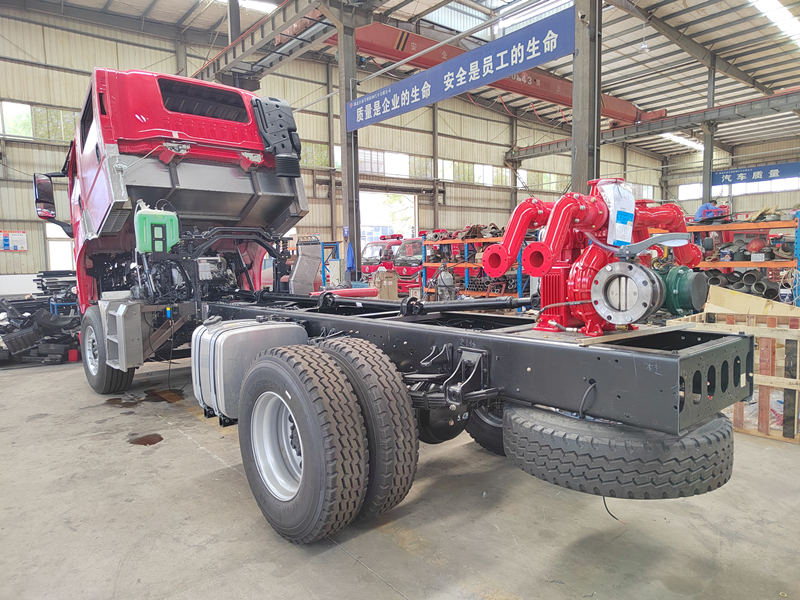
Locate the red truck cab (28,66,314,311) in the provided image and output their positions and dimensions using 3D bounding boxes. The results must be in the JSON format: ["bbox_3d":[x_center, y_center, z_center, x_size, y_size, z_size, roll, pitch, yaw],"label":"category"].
[{"bbox_3d":[-2.973,-1.284,7.188,2.500,2.200,2.500,-6,-18,-41],"label":"red truck cab"}]

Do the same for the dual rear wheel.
[{"bbox_3d":[-0.468,0.795,3.139,0.630,1.060,1.060,-6,7,-41],"label":"dual rear wheel"}]

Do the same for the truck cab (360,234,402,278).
[{"bbox_3d":[-0.423,-1.554,20.752,1.750,1.900,1.900,-5,7,-39],"label":"truck cab"}]

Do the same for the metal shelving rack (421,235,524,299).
[{"bbox_3d":[2.010,-0.825,14.848,0.620,2.120,3.650,-5,7,-39],"label":"metal shelving rack"}]

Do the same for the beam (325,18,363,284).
[{"bbox_3d":[-1.087,-3.095,12.365,0.300,6.800,0.300,-5,7,-39],"label":"beam"}]

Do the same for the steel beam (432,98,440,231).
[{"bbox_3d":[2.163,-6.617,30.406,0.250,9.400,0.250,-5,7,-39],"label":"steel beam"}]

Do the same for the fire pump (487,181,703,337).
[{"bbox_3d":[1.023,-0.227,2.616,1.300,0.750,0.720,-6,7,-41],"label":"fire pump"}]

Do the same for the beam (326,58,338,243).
[{"bbox_3d":[-3.284,-6.373,26.009,0.260,10.000,0.260,-5,7,-39],"label":"beam"}]

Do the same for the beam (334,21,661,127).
[{"bbox_3d":[5.178,-8.662,21.225,19.400,1.050,0.450,-5,7,-39],"label":"beam"}]

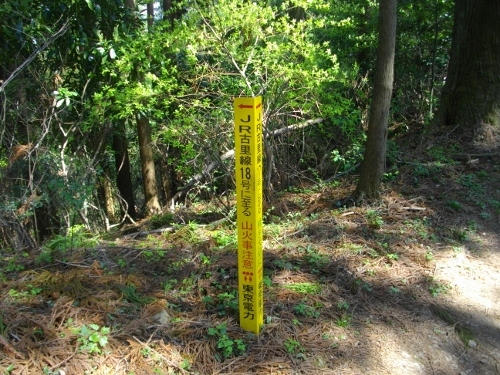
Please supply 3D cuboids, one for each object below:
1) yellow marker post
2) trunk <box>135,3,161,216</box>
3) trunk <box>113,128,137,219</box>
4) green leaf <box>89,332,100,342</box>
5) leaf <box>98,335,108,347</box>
[{"bbox_3d":[0.004,0.144,1.954,0.082,1.041,0.082,6,20,20],"label":"yellow marker post"},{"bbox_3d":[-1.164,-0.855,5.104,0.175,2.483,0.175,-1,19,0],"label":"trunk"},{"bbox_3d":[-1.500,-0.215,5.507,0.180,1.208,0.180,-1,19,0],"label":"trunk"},{"bbox_3d":[-0.682,0.659,2.030,0.048,0.020,0.055,-1,19,0],"label":"green leaf"},{"bbox_3d":[-0.639,0.669,2.020,0.045,0.020,0.055,-1,19,0],"label":"leaf"}]

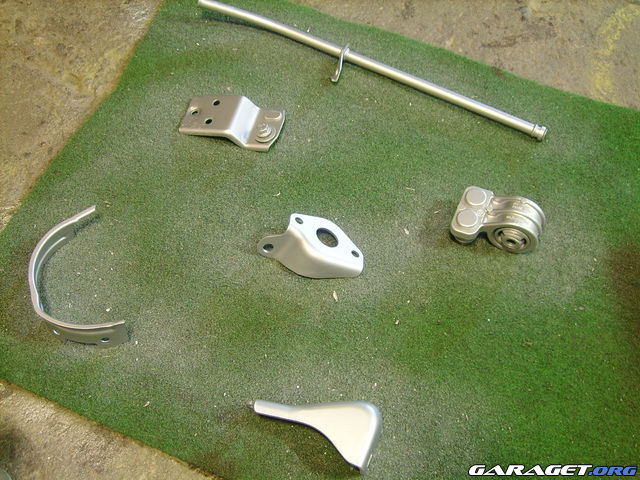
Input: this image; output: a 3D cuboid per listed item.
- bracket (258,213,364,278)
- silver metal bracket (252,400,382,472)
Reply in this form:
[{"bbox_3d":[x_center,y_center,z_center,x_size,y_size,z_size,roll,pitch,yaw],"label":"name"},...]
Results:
[{"bbox_3d":[-0.008,0.007,1.078,0.104,0.028,0.060,24,59,18],"label":"bracket"},{"bbox_3d":[-0.001,0.186,0.956,0.122,0.022,0.070,0,55,2],"label":"silver metal bracket"}]

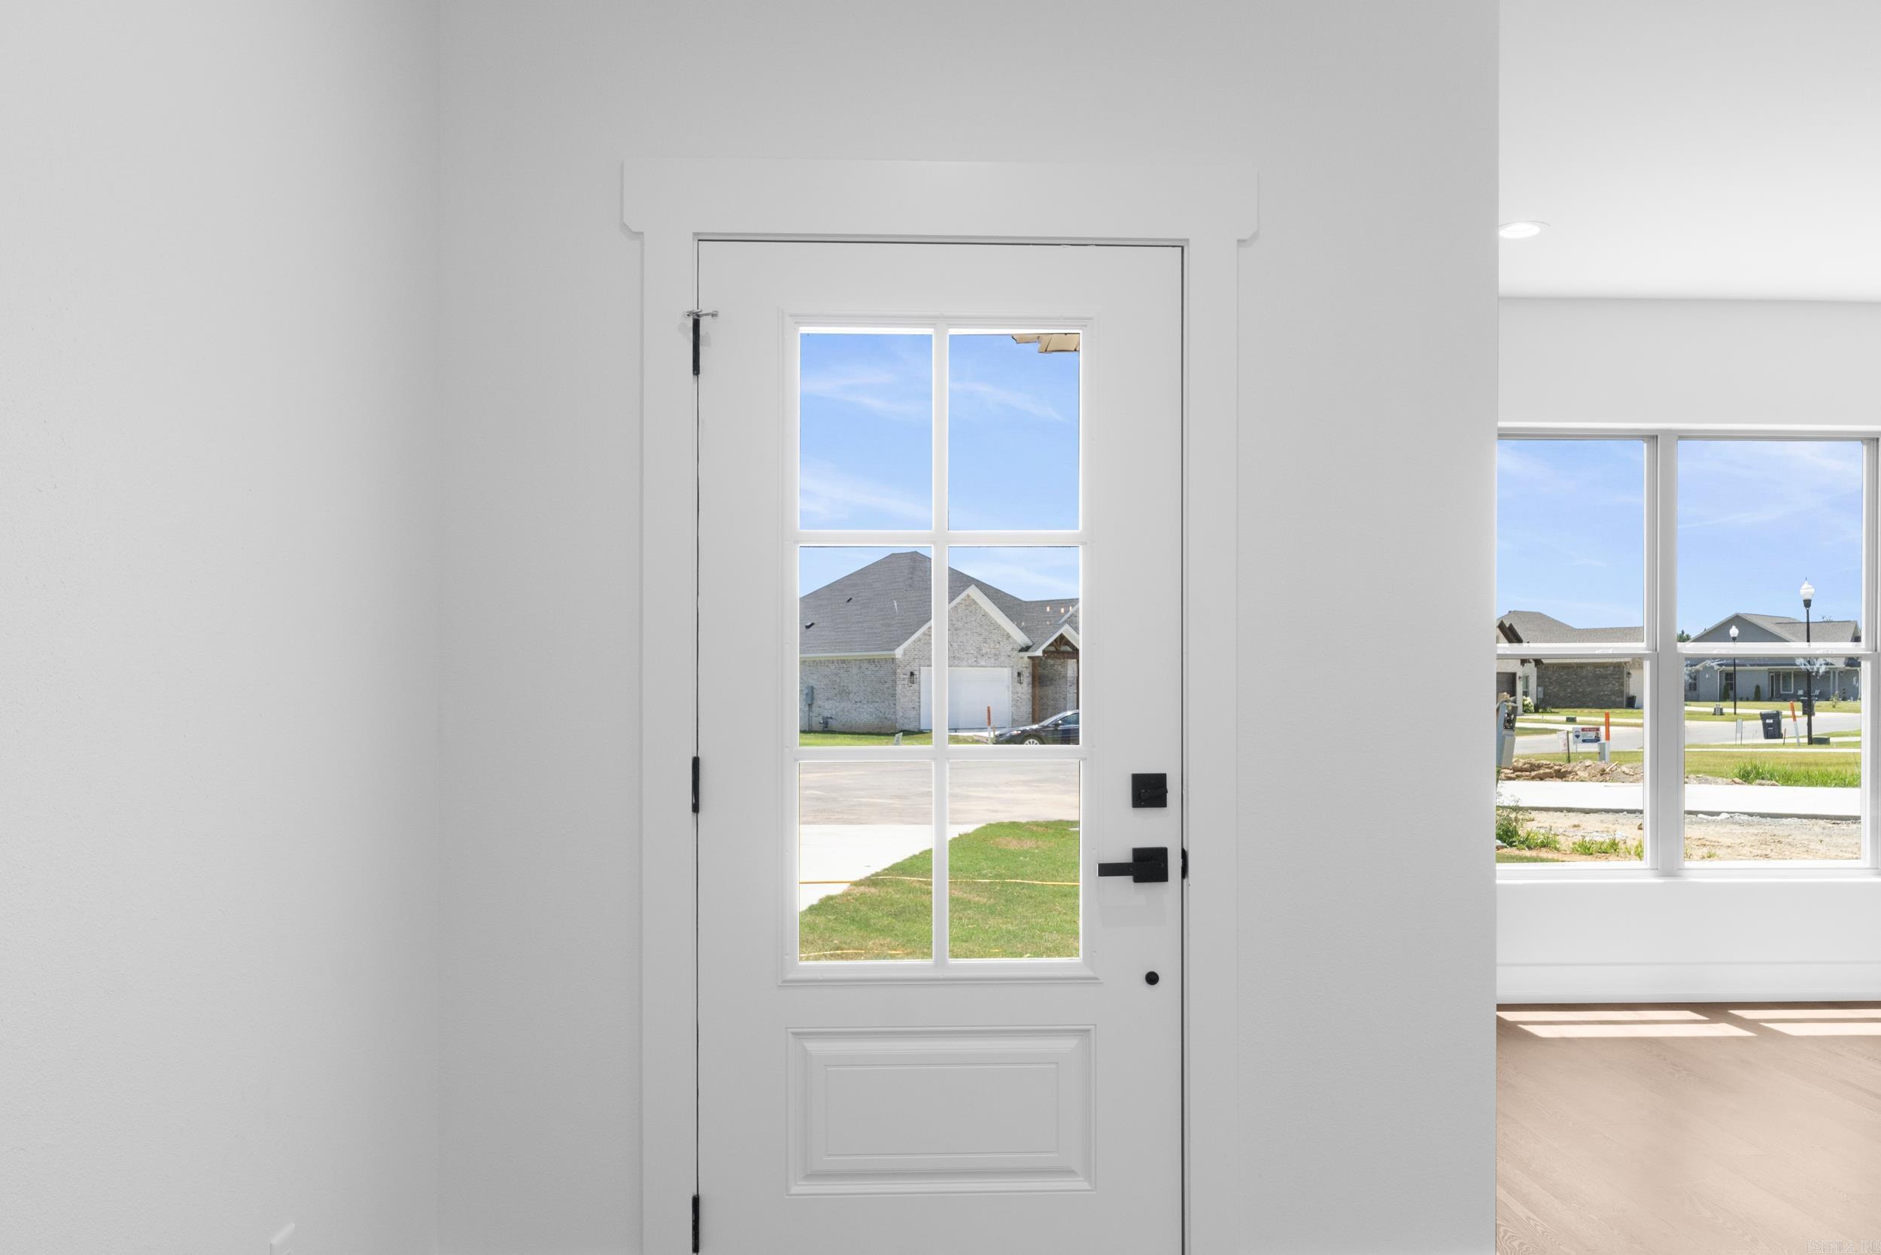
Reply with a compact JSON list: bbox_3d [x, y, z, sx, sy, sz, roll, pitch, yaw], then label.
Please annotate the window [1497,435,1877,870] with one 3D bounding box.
[{"bbox_3d":[2.845,0.097,5.500,1.620,1.700,0.100,0,-1,-2],"label":"window"}]

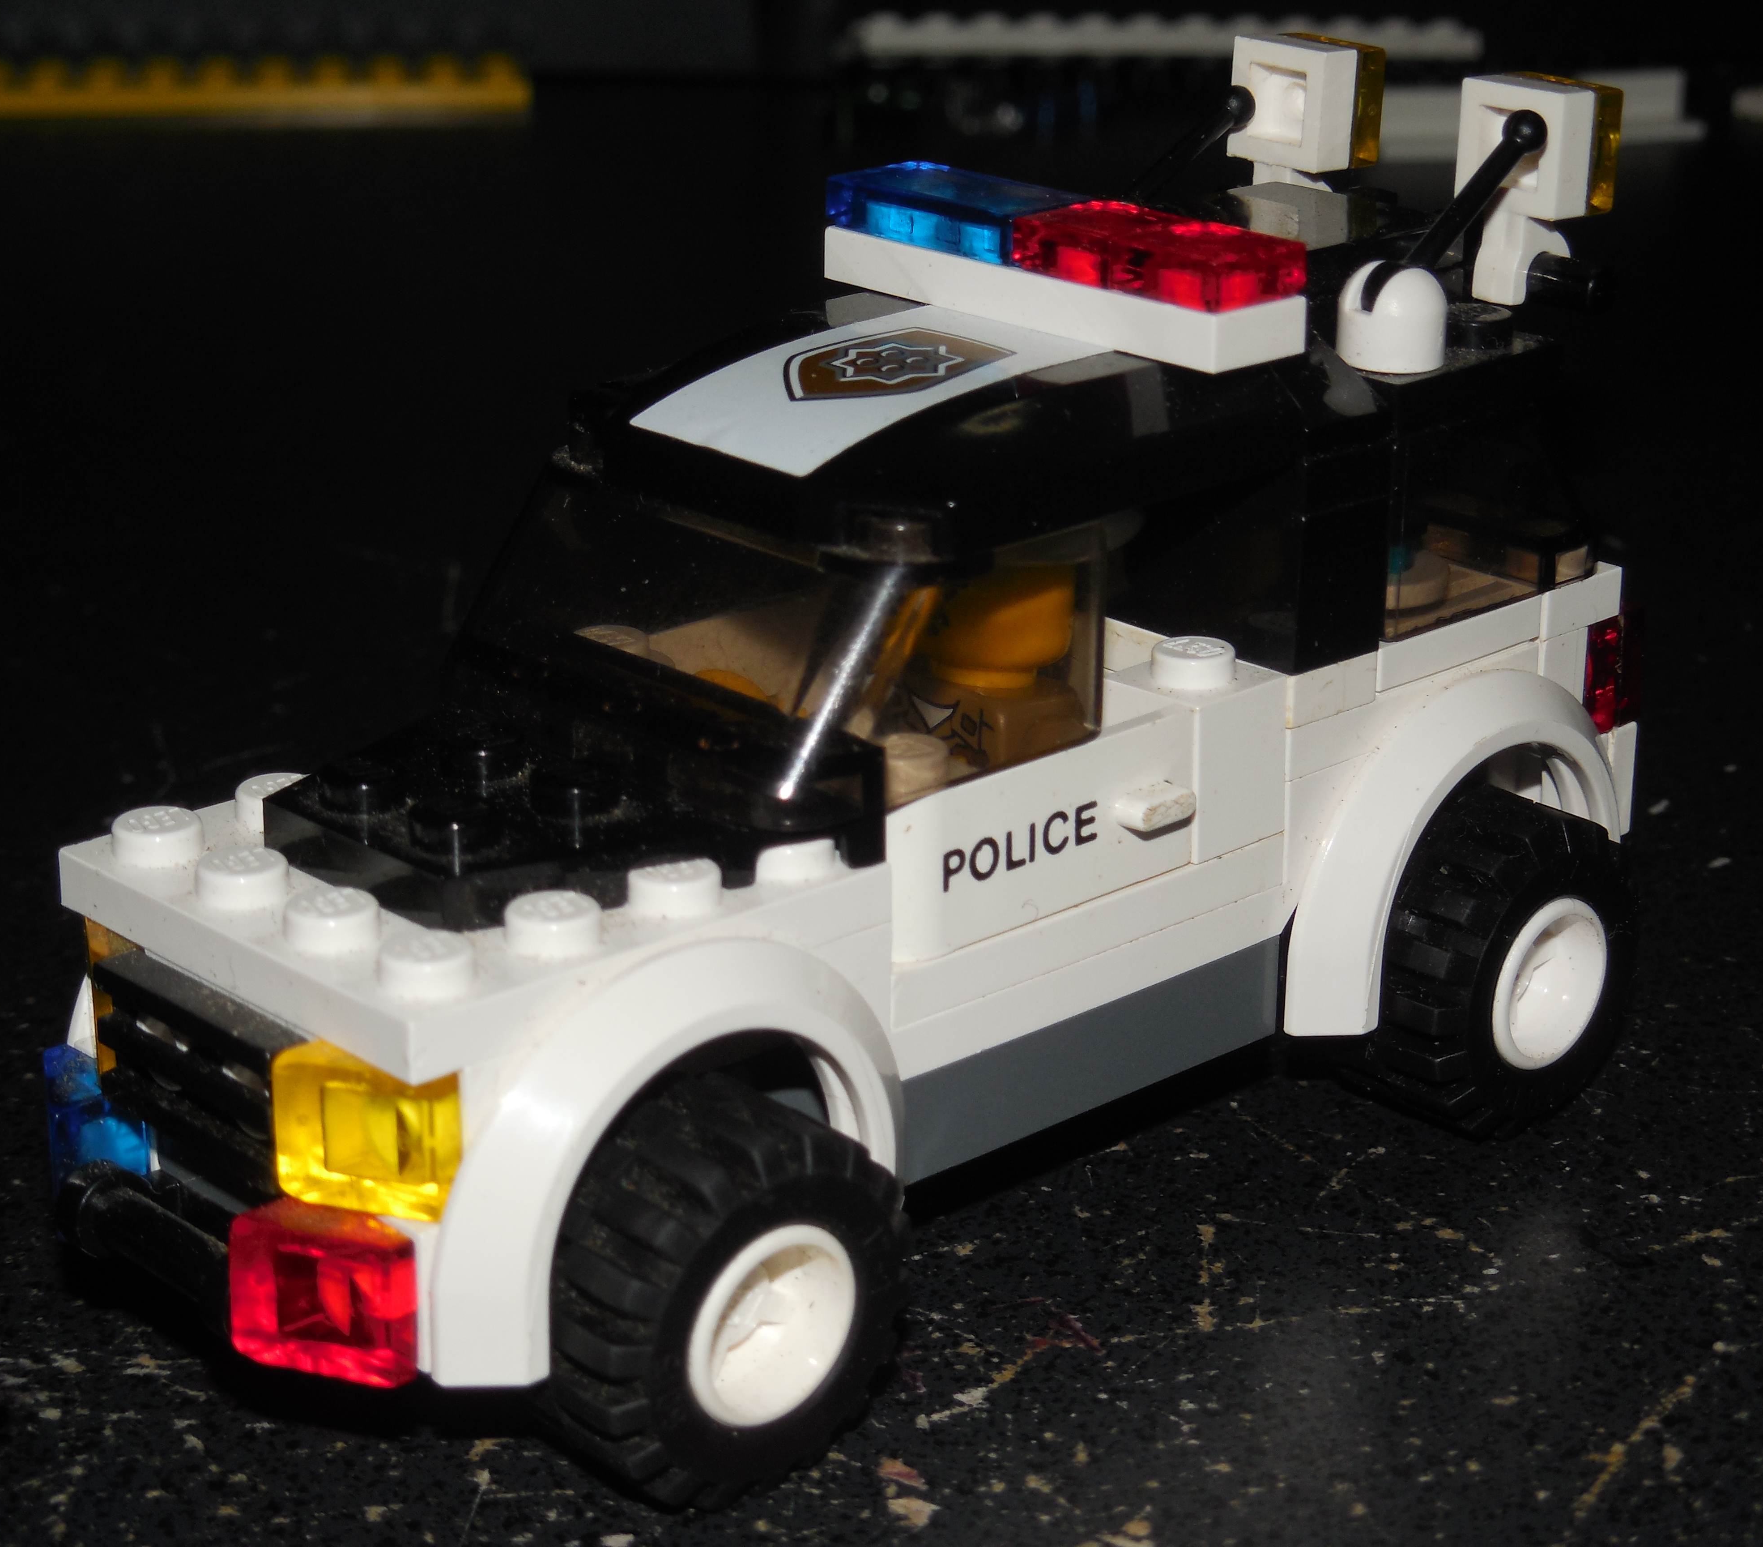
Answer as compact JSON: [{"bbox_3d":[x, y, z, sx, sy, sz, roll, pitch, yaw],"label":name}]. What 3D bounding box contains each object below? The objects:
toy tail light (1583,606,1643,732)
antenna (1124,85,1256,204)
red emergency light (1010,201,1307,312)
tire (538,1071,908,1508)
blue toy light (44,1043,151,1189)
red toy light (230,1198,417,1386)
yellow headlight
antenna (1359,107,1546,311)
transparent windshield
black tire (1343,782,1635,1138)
[{"bbox_3d":[0.045,-0.007,0.240,0.006,0.008,0.008,-17,26,-40],"label":"toy tail light"},{"bbox_3d":[0.019,-0.039,0.237,0.003,0.003,0.018,20,58,44],"label":"antenna"},{"bbox_3d":[0.016,-0.030,0.208,0.008,0.003,0.016,-17,26,-40],"label":"red emergency light"},{"bbox_3d":[-0.010,0.026,0.190,0.021,0.021,0.012,-17,26,-40],"label":"tire"},{"bbox_3d":[-0.044,0.020,0.196,0.006,0.008,0.008,-17,26,-40],"label":"blue toy light"},{"bbox_3d":[-0.028,0.026,0.180,0.006,0.008,0.008,-17,26,-40],"label":"red toy light"},{"bbox_3d":[-0.025,0.018,0.179,0.006,0.008,0.008,-17,26,-40],"label":"yellow headlight"},{"bbox_3d":[0.035,-0.034,0.220,0.003,0.003,0.018,20,63,44],"label":"antenna"},{"bbox_3d":[-0.007,-0.010,0.205,0.024,0.013,0.032,-17,26,-40],"label":"transparent windshield"},{"bbox_3d":[0.037,0.012,0.231,0.021,0.021,0.012,-17,26,-40],"label":"black tire"}]

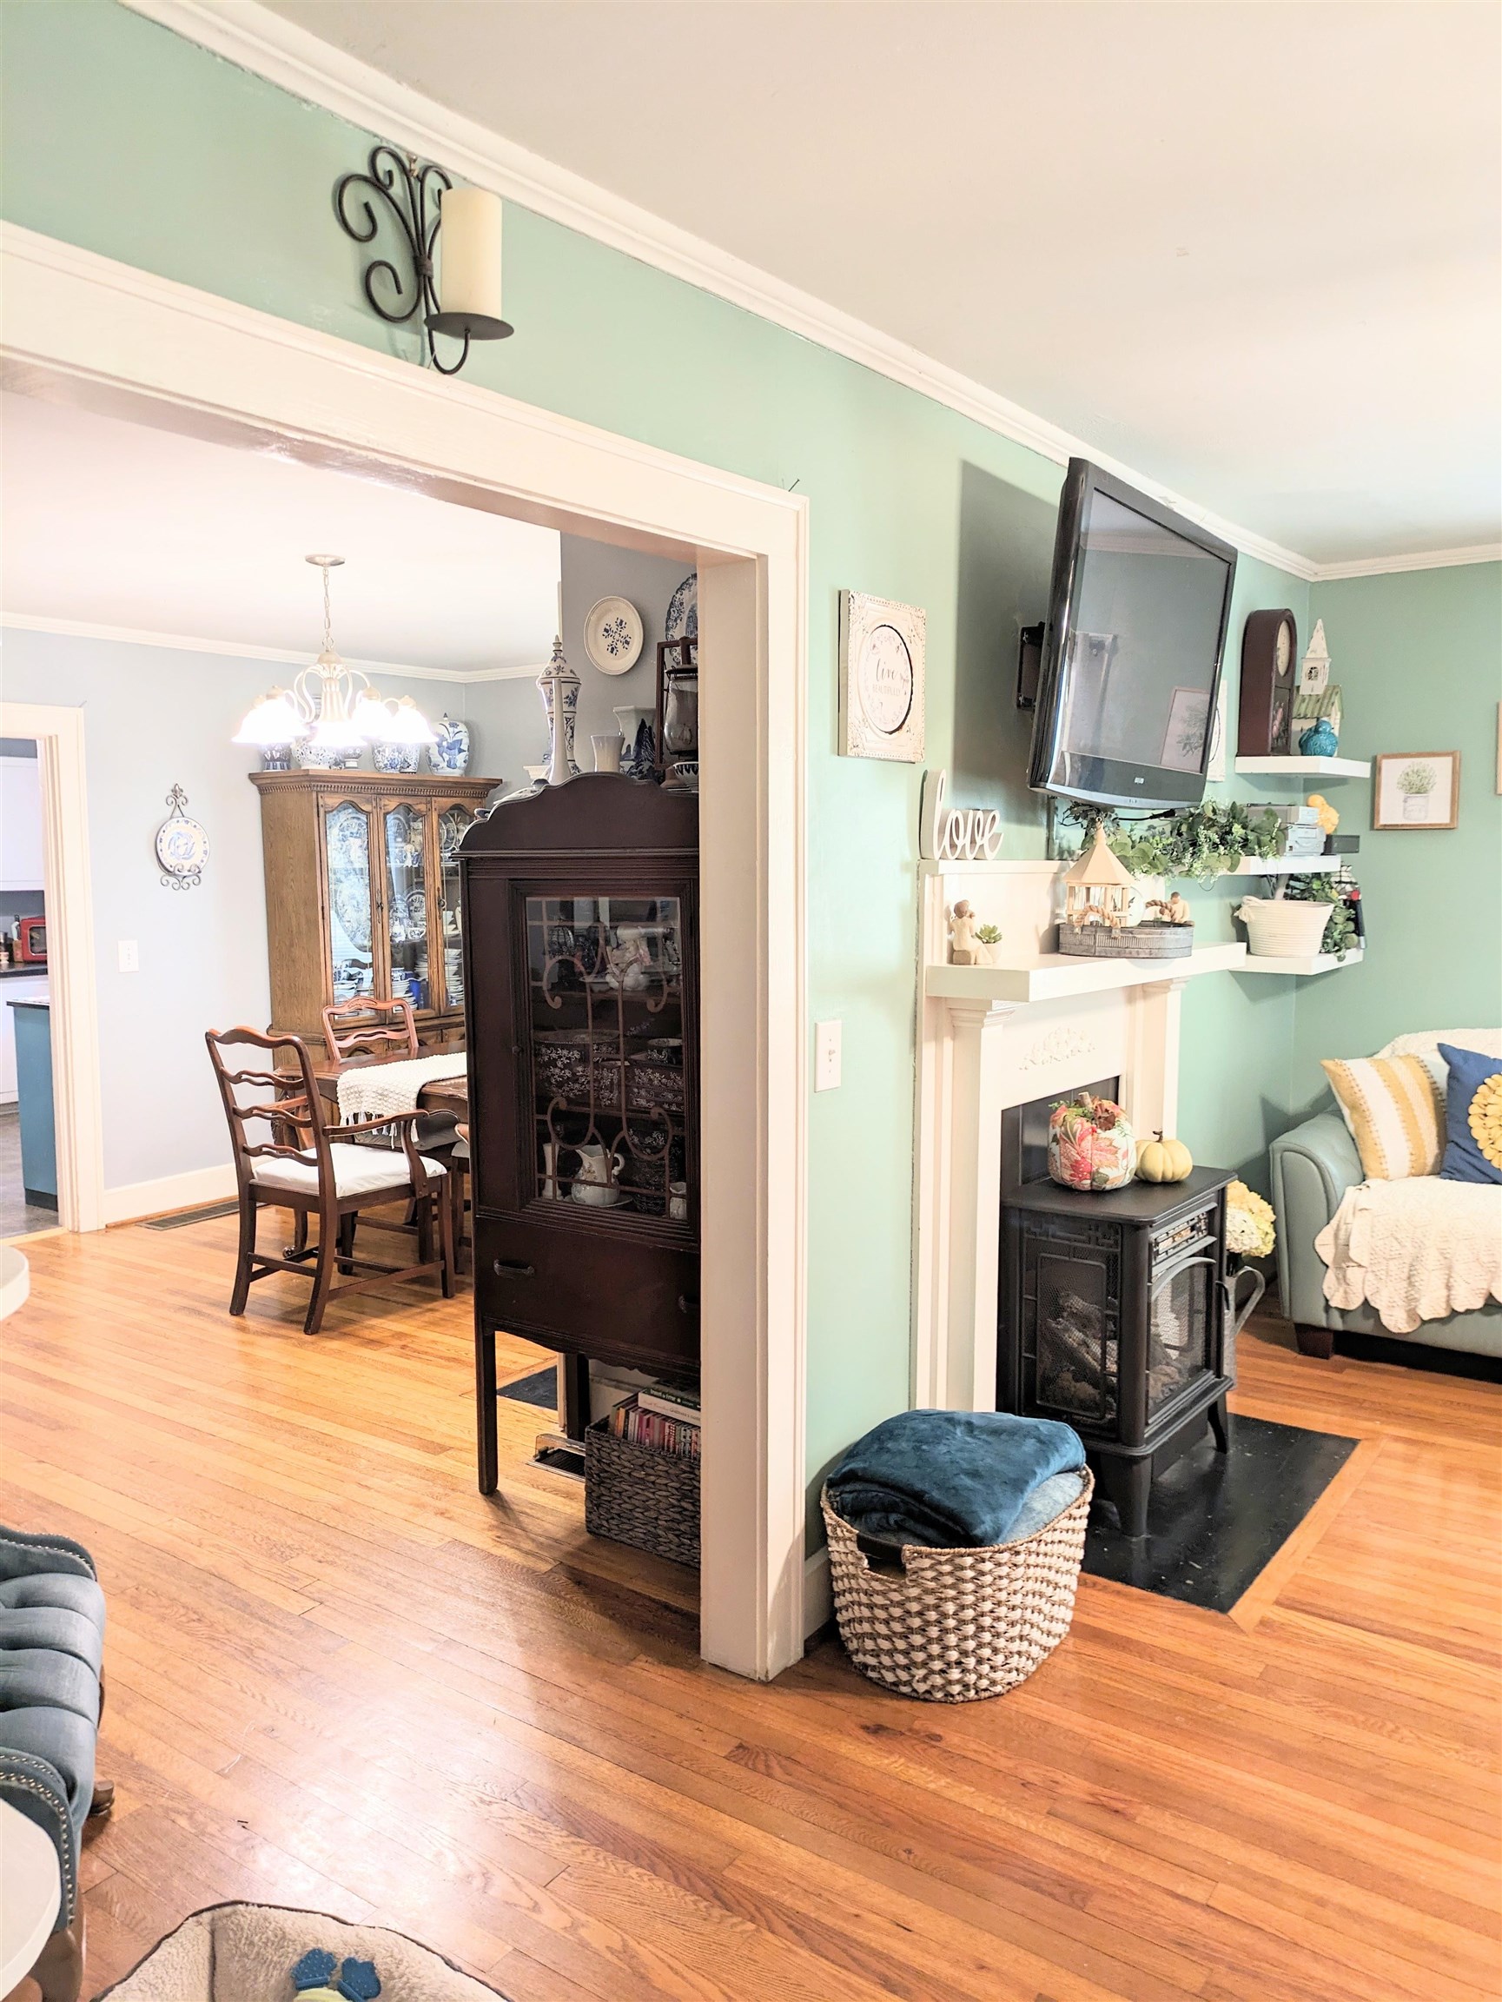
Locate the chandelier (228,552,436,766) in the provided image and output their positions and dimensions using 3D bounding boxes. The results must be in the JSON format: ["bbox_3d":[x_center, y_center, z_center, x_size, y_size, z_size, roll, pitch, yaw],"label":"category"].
[{"bbox_3d":[-1.312,-1.072,4.492,0.630,0.595,0.630,4,7,36],"label":"chandelier"}]

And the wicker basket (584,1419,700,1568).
[{"bbox_3d":[-0.108,1.073,3.232,0.416,0.247,0.302,4,7,37],"label":"wicker basket"}]

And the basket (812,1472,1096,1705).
[{"bbox_3d":[0.407,1.090,2.836,0.450,0.320,0.570,4,7,36],"label":"basket"}]

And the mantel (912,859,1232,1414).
[{"bbox_3d":[0.832,0.415,3.465,0.252,1.507,1.273,4,7,37],"label":"mantel"}]

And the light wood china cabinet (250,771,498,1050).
[{"bbox_3d":[-1.694,-0.089,6.722,0.433,1.872,1.077,4,7,37],"label":"light wood china cabinet"}]

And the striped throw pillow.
[{"bbox_3d":[2.051,0.370,4.660,0.400,0.400,0.150,-2,-17,-17],"label":"striped throw pillow"}]

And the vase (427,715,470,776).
[{"bbox_3d":[-1.440,-1.217,6.902,0.201,0.312,0.205,0,6,0],"label":"vase"}]

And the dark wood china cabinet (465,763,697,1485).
[{"bbox_3d":[-0.213,0.345,3.281,0.939,1.685,0.428,4,7,37],"label":"dark wood china cabinet"}]

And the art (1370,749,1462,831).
[{"bbox_3d":[2.159,-0.679,4.704,0.264,0.251,0.025,4,7,37],"label":"art"}]

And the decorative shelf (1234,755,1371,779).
[{"bbox_3d":[1.744,-0.729,4.550,0.250,0.051,0.554,4,7,37],"label":"decorative shelf"}]

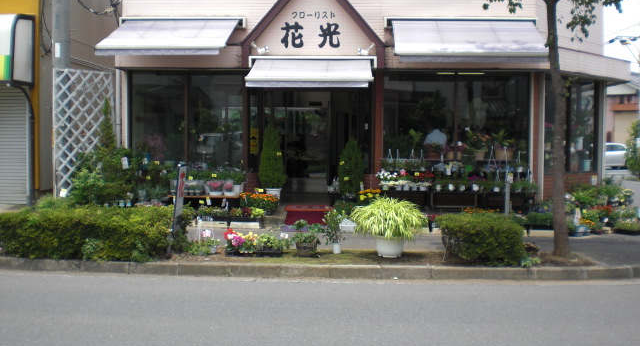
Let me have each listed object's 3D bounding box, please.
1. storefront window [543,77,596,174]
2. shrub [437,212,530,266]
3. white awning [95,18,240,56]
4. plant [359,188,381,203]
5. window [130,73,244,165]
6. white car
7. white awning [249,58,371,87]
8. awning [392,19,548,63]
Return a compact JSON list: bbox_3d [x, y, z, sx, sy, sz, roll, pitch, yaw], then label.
[{"bbox_3d":[4.755,-0.890,13.270,2.070,1.800,0.100,-2,4,-44],"label":"storefront window"},{"bbox_3d":[2.017,0.825,8.867,1.080,0.520,0.780,0,3,3],"label":"shrub"},{"bbox_3d":[-2.487,-2.328,11.905,2.040,0.834,1.400,0,3,2],"label":"white awning"},{"bbox_3d":[0.830,0.400,11.700,0.380,0.300,0.340,0,3,3],"label":"plant"},{"bbox_3d":[-2.420,-0.930,12.900,2.100,1.840,0.100,0,3,3],"label":"window"},{"bbox_3d":[16.800,-0.980,42.000,4.400,1.480,1.700,0,3,-2],"label":"white car"},{"bbox_3d":[-0.170,-1.780,12.300,2.270,0.600,0.600,0,3,3],"label":"white awning"},{"bbox_3d":[2.486,-2.221,11.741,2.460,0.905,1.300,0,3,2],"label":"awning"}]

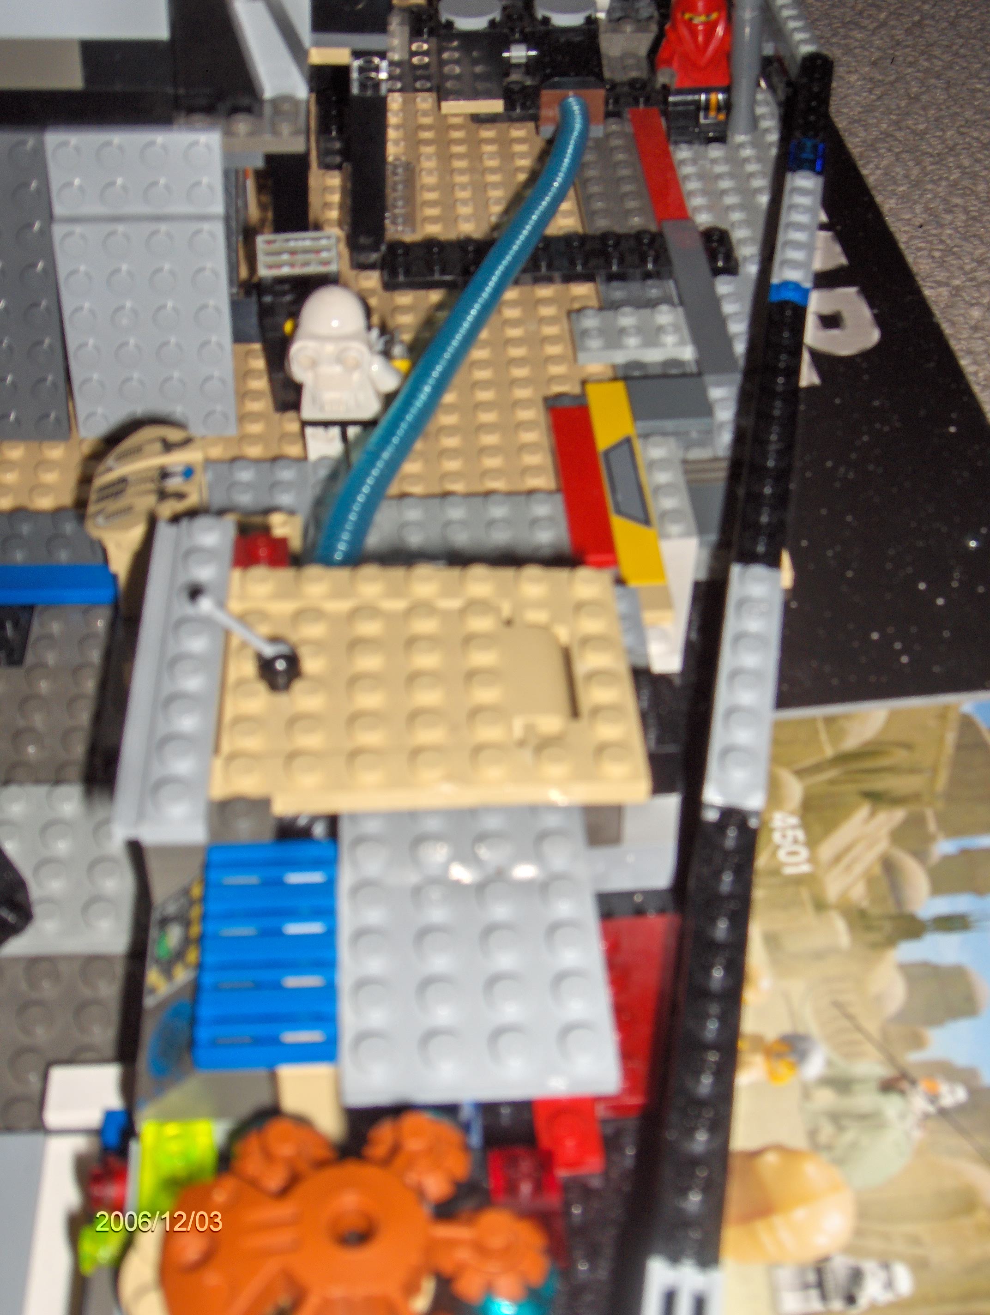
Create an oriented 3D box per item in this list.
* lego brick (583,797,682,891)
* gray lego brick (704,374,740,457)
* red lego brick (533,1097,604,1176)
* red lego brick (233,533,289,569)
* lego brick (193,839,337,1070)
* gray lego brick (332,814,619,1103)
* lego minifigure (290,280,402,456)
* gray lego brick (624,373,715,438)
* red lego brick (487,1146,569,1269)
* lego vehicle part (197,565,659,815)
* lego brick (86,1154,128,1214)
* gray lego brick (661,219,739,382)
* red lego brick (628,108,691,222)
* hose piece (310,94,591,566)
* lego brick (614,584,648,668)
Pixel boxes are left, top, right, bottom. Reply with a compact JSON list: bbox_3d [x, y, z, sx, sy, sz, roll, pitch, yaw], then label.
[{"bbox_3d":[0.017,0.023,0.234,0.016,0.018,0.009,-2,38,-4],"label":"lego brick"},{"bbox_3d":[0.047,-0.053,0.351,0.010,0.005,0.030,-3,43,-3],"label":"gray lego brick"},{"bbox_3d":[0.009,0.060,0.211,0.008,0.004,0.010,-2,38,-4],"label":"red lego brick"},{"bbox_3d":[-0.035,-0.014,0.254,0.008,0.007,0.008,-2,41,-3],"label":"red lego brick"},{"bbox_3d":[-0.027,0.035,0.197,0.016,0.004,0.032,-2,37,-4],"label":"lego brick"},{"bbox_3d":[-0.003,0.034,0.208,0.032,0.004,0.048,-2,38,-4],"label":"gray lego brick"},{"bbox_3d":[-0.028,-0.050,0.317,0.022,0.041,0.017,-3,43,-3],"label":"lego minifigure"},{"bbox_3d":[0.035,-0.051,0.341,0.016,0.003,0.016,-2,42,-3],"label":"gray lego brick"},{"bbox_3d":[0.004,0.064,0.197,0.008,0.009,0.010,-3,43,-3],"label":"red lego brick"},{"bbox_3d":[-0.011,0.003,0.231,0.060,0.005,0.048,-1,39,-3],"label":"lego vehicle part"},{"bbox_3d":[-0.047,0.065,0.205,0.006,0.007,0.007,-3,43,-3],"label":"lego brick"},{"bbox_3d":[0.044,-0.078,0.366,0.008,0.003,0.064,-2,42,-3],"label":"gray lego brick"},{"bbox_3d":[0.041,-0.120,0.415,0.008,0.003,0.064,-2,42,-3],"label":"red lego brick"},{"bbox_3d":[-0.003,-0.072,0.336,0.015,0.015,0.206,8,39,9],"label":"hose piece"},{"bbox_3d":[0.020,-0.005,0.297,0.011,0.005,0.016,-3,43,-3],"label":"lego brick"}]

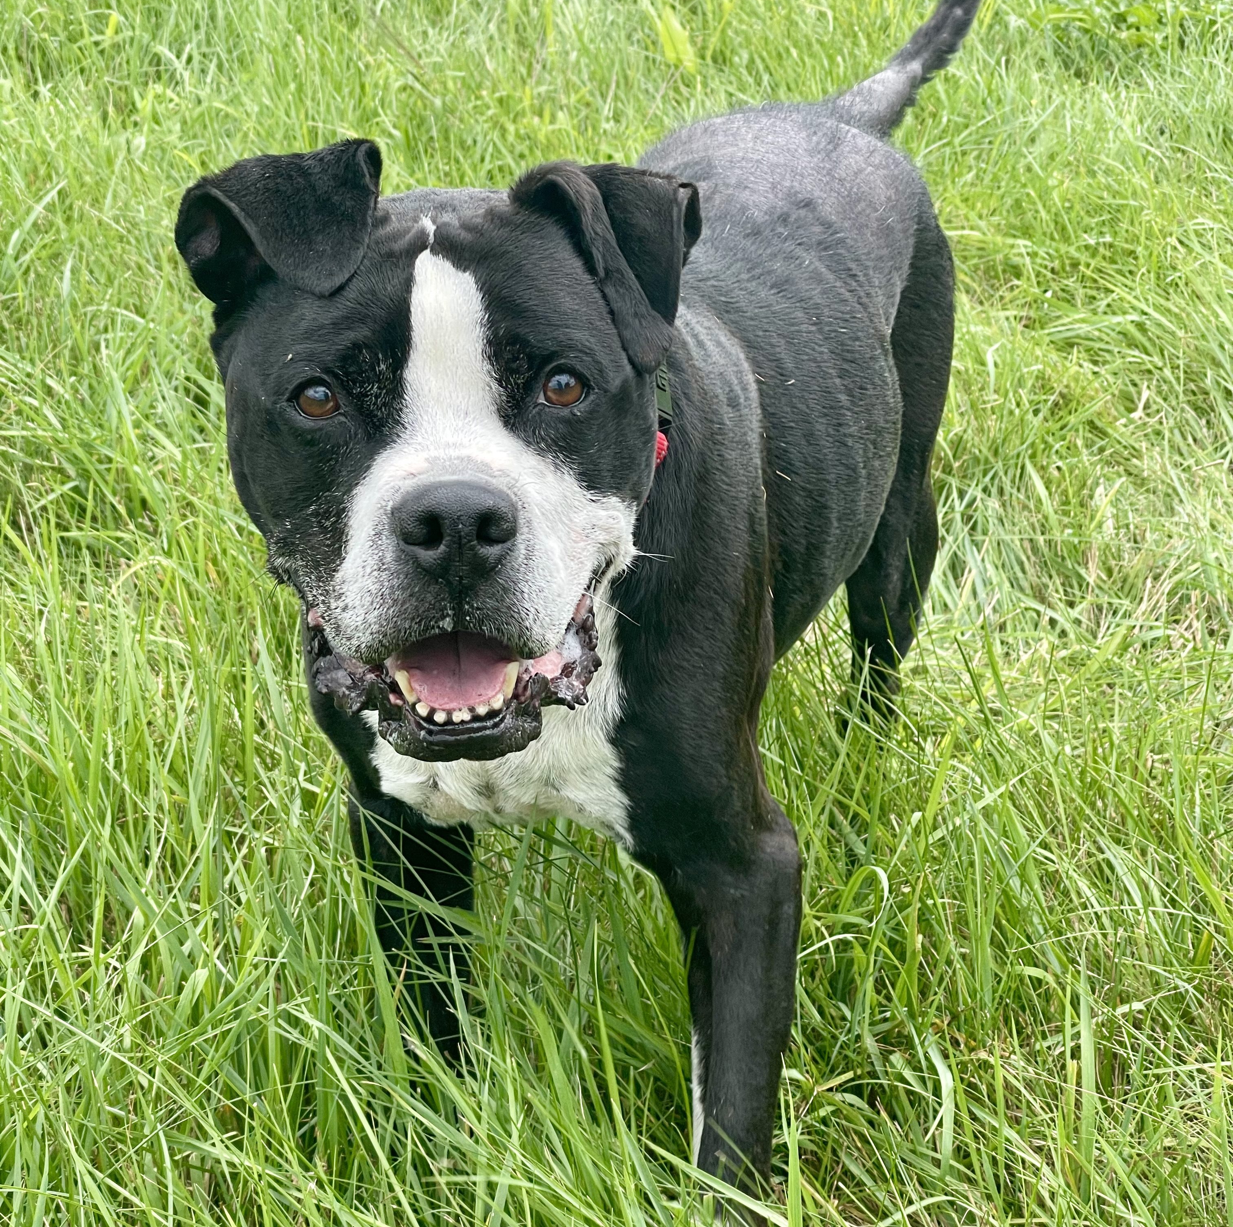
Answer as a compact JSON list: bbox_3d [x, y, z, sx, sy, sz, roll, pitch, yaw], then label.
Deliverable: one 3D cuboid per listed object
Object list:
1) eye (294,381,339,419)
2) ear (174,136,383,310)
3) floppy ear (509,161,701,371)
[{"bbox_3d":[-0.113,-0.081,1.150,0.017,0.015,0.011,-3,17,-1],"label":"eye"},{"bbox_3d":[-0.133,-0.153,1.195,0.080,0.064,0.060,-3,17,0],"label":"ear"},{"bbox_3d":[-0.004,-0.138,1.205,0.074,0.077,0.065,-5,17,-8],"label":"floppy ear"}]

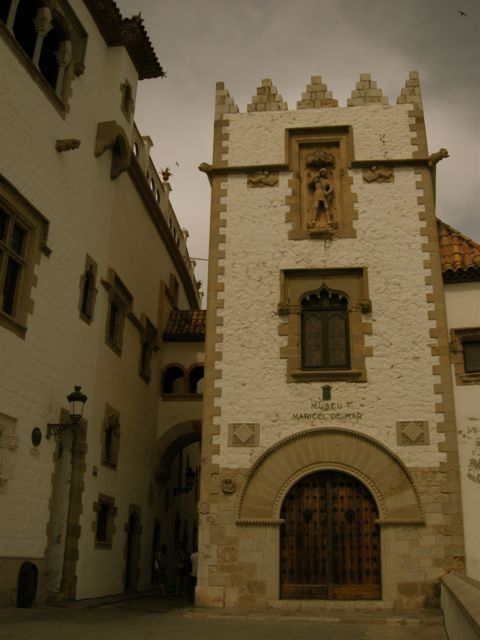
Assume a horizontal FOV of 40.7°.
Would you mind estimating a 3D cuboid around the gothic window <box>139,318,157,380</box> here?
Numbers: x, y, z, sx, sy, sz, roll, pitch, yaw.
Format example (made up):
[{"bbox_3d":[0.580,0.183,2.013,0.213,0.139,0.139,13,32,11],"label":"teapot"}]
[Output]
[{"bbox_3d":[-4.461,1.575,31.184,0.400,3.000,2.600,-1,-20,6],"label":"gothic window"}]

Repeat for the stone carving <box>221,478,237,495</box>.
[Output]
[{"bbox_3d":[-0.345,5.232,20.263,0.500,0.510,0.180,-1,-20,6],"label":"stone carving"}]

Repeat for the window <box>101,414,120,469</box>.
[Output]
[{"bbox_3d":[-4.263,3.864,21.185,0.300,1.864,1.461,-1,-20,5],"label":"window"}]

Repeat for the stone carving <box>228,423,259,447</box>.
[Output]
[{"bbox_3d":[0.123,3.379,19.004,0.931,0.690,0.120,-1,-20,6],"label":"stone carving"}]

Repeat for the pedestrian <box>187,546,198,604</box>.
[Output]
[{"bbox_3d":[-1.538,8.341,21.214,0.420,1.690,0.520,-1,-20,6],"label":"pedestrian"}]

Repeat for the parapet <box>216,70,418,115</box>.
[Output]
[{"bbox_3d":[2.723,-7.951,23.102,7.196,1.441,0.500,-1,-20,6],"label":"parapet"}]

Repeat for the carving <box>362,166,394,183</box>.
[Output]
[{"bbox_3d":[4.603,-4.839,21.432,1.027,0.595,0.220,-1,-20,6],"label":"carving"}]

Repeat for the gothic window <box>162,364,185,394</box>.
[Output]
[{"bbox_3d":[-2.939,2.656,28.808,1.063,1.374,0.350,-1,-20,6],"label":"gothic window"}]

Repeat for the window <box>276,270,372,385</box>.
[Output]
[{"bbox_3d":[2.588,0.123,19.935,2.663,3.706,0.400,-1,-20,6],"label":"window"}]

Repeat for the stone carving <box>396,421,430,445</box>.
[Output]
[{"bbox_3d":[5.420,3.544,20.239,1.020,0.760,0.120,-1,-20,6],"label":"stone carving"}]

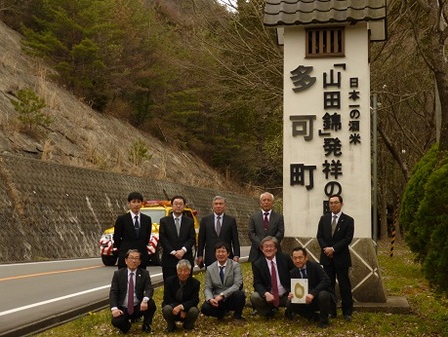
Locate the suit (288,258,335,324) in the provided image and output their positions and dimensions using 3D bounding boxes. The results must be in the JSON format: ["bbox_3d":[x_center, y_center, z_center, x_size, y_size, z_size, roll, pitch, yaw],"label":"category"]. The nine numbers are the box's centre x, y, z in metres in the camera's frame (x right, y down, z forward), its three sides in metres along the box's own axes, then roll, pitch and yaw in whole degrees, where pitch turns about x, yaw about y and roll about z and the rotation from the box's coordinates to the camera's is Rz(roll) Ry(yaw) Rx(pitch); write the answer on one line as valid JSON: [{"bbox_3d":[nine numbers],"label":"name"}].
[{"bbox_3d":[1.089,1.518,9.700,0.560,0.800,0.700,-1,-3,17],"label":"suit"}]

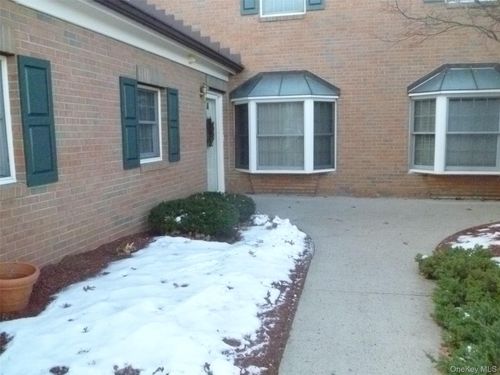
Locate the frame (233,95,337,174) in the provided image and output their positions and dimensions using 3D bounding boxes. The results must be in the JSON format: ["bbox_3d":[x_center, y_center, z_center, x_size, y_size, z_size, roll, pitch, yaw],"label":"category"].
[{"bbox_3d":[0.635,-1.075,8.194,2.171,1.512,0.572,2,8,15],"label":"frame"}]

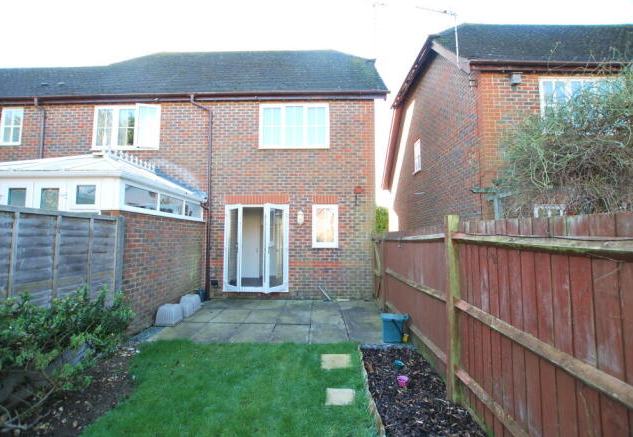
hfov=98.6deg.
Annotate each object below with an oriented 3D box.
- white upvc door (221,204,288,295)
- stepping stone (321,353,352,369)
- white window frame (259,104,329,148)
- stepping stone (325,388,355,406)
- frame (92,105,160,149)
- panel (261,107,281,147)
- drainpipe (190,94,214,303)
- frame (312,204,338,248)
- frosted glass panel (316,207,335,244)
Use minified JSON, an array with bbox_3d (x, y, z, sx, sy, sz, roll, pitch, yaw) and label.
[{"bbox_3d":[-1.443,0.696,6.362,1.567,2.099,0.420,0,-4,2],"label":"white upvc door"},{"bbox_3d":[0.256,1.840,3.473,0.393,0.040,0.381,0,-1,1],"label":"stepping stone"},{"bbox_3d":[-0.549,-2.267,6.734,1.758,1.169,0.090,0,-4,2],"label":"white window frame"},{"bbox_3d":[0.247,1.840,2.776,0.301,0.040,0.279,0,-1,1],"label":"stepping stone"},{"bbox_3d":[-4.767,-2.284,6.810,1.719,1.173,0.150,0,-4,2],"label":"frame"},{"bbox_3d":[-1.111,-2.255,6.750,0.472,0.977,0.030,0,-4,2],"label":"panel"},{"bbox_3d":[-2.790,-0.537,6.539,0.518,4.924,0.240,0,-4,2],"label":"drainpipe"},{"bbox_3d":[0.212,0.197,6.539,0.629,1.039,0.080,0,-4,2],"label":"frame"},{"bbox_3d":[0.222,0.161,6.541,0.419,0.827,0.030,0,-4,2],"label":"frosted glass panel"}]

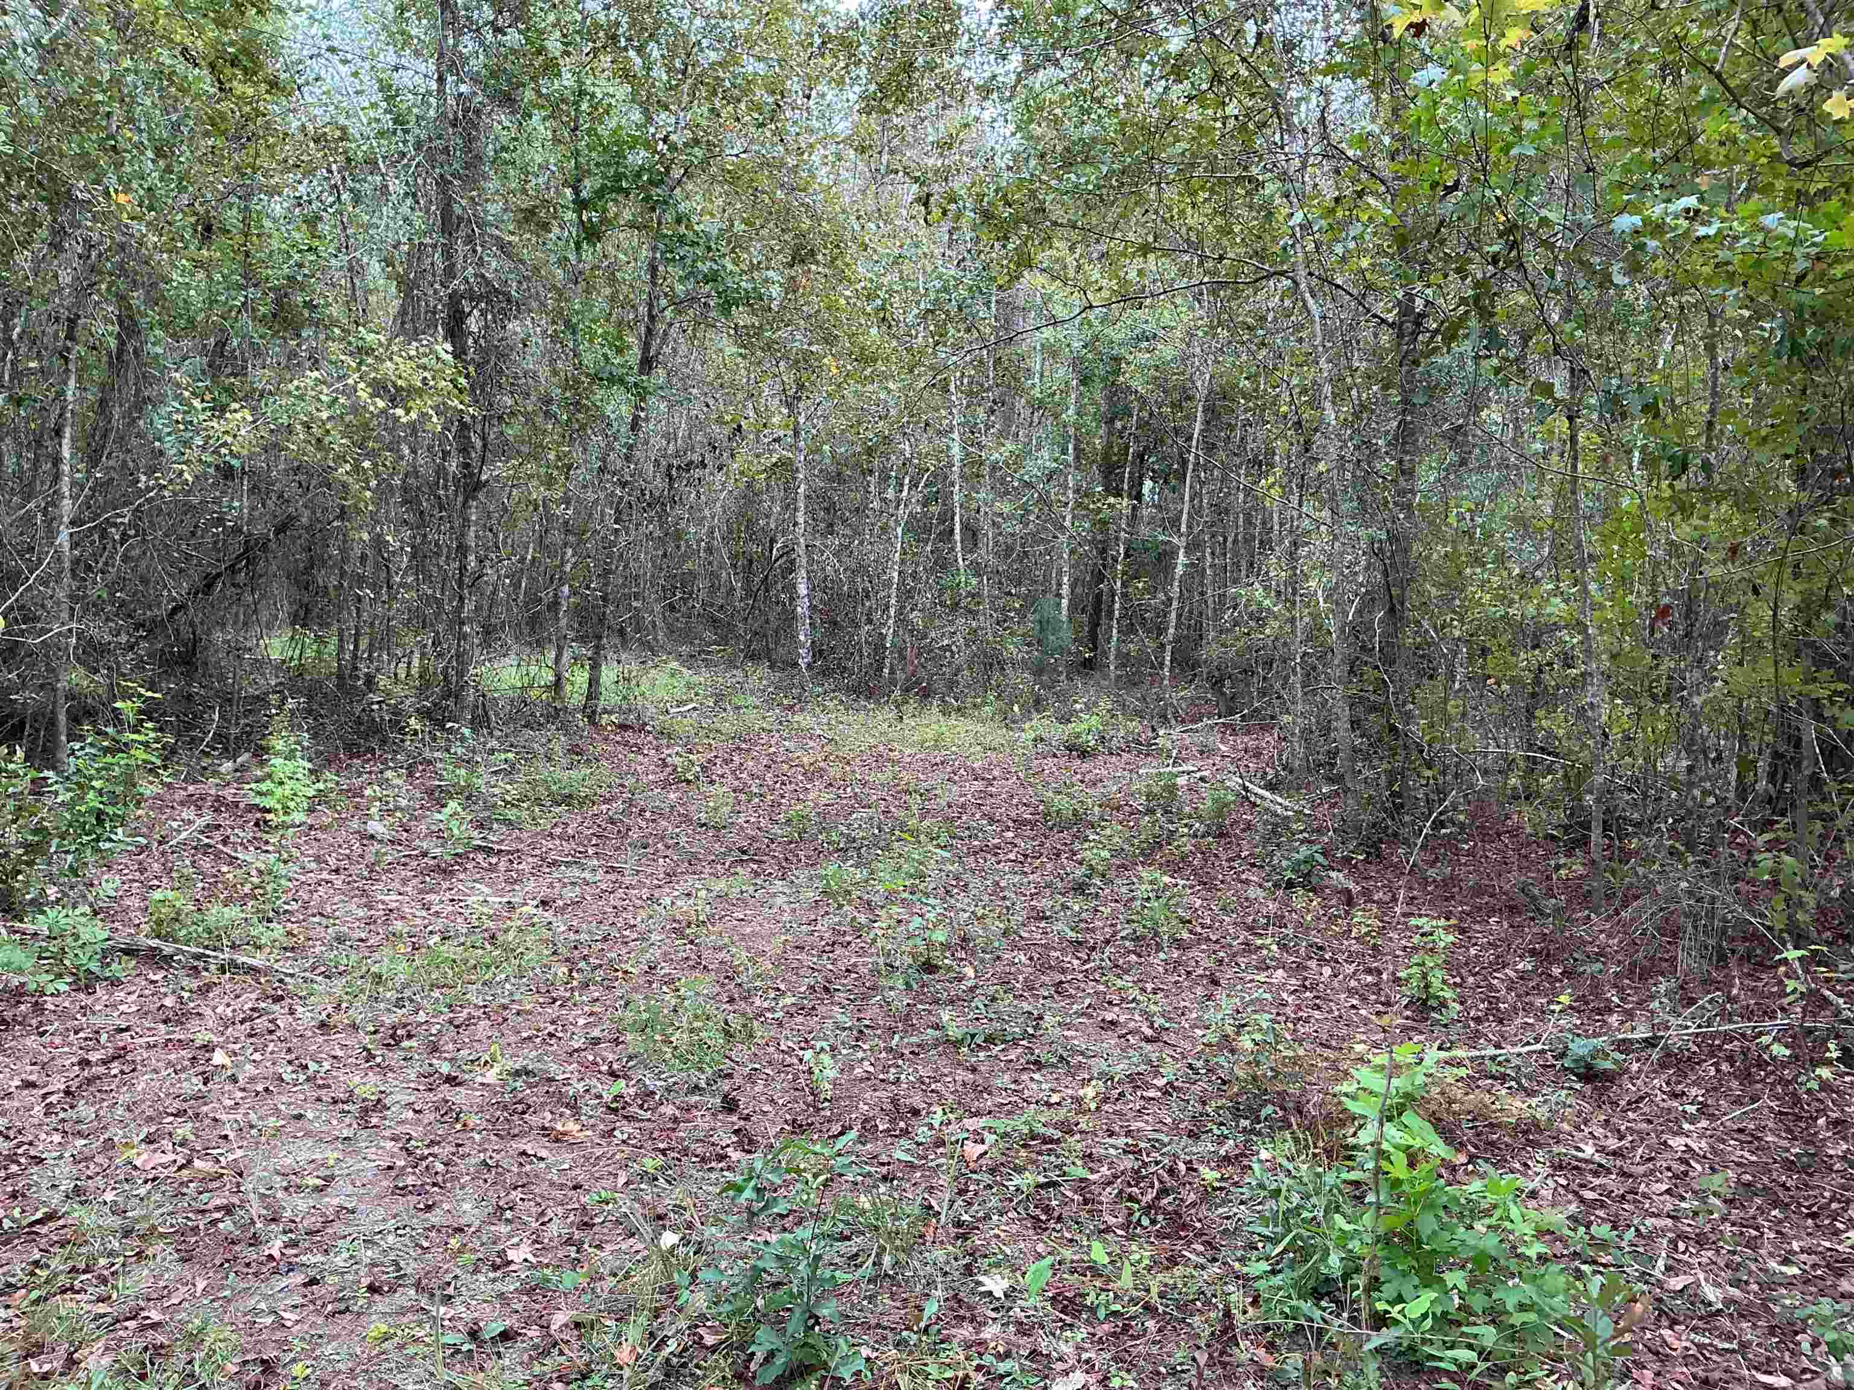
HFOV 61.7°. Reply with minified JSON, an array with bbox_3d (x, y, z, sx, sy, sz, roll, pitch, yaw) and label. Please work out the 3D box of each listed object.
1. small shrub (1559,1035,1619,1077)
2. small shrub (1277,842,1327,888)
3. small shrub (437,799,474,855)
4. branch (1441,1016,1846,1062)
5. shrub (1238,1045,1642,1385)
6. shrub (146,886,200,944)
[{"bbox_3d":[2.100,1.137,4.922,0.188,0.122,0.179,0,4,0],"label":"small shrub"},{"bbox_3d":[1.967,0.880,8.136,0.266,0.236,0.253,0,4,0],"label":"small shrub"},{"bbox_3d":[-2.785,0.772,9.165,0.222,0.324,0.211,0,4,0],"label":"small shrub"},{"bbox_3d":[2.419,1.140,5.200,1.528,0.080,0.120,-1,4,-11],"label":"branch"},{"bbox_3d":[1.063,1.009,3.189,0.814,0.591,0.692,0,4,0],"label":"shrub"},{"bbox_3d":[-3.322,0.958,6.836,0.243,0.242,0.230,0,4,0],"label":"shrub"}]

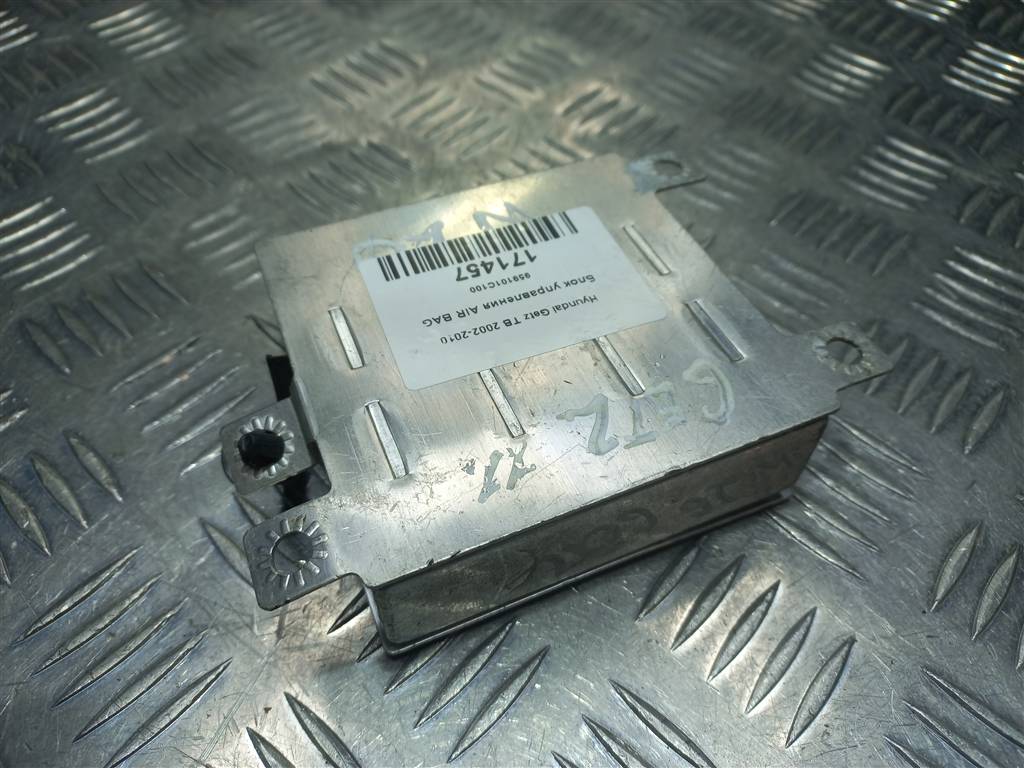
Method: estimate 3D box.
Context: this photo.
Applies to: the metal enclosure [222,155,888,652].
[{"bbox_3d":[0.002,-0.004,0.170,0.128,0.034,0.092,-18,54,-15],"label":"metal enclosure"}]

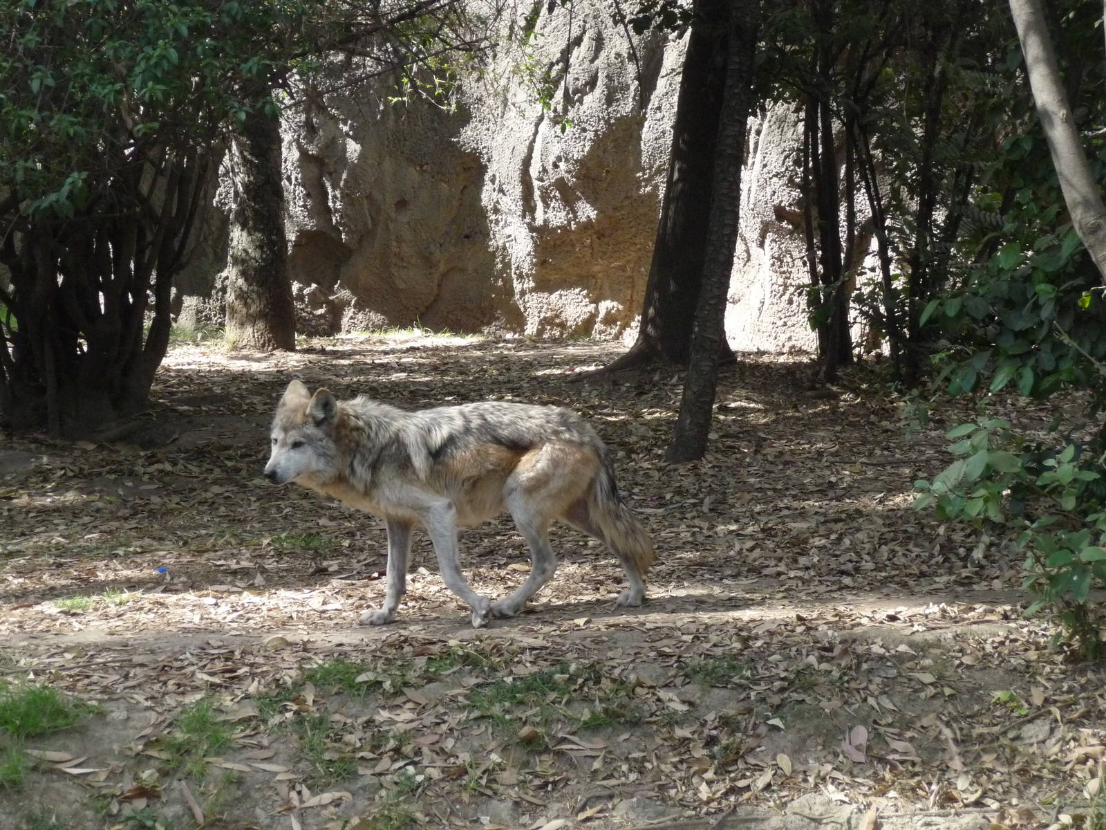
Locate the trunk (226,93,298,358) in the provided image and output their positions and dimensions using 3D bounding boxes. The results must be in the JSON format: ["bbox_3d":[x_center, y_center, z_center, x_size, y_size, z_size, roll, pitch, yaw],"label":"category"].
[{"bbox_3d":[-1.749,-1.134,17.000,0.420,1.550,0.420,0,6,0],"label":"trunk"}]

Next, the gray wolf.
[{"bbox_3d":[-0.288,0.283,8.900,1.180,0.750,0.320,-2,6,-15],"label":"gray wolf"}]

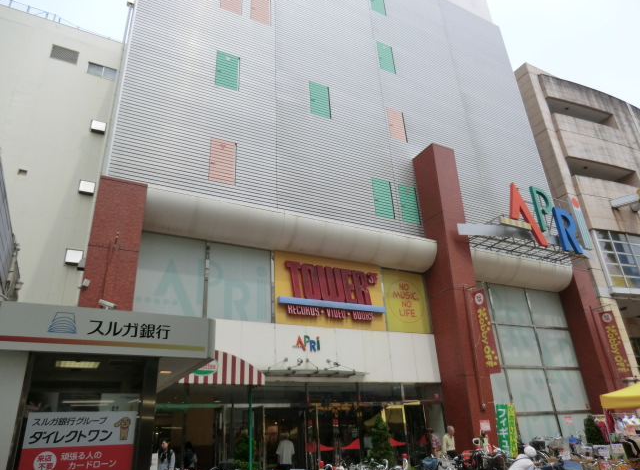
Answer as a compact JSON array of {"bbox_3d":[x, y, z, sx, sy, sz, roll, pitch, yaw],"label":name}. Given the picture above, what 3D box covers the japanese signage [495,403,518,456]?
[{"bbox_3d":[5.920,6.344,14.043,0.600,1.800,0.080,-7,-24,9],"label":"japanese signage"}]

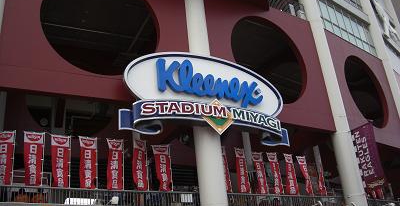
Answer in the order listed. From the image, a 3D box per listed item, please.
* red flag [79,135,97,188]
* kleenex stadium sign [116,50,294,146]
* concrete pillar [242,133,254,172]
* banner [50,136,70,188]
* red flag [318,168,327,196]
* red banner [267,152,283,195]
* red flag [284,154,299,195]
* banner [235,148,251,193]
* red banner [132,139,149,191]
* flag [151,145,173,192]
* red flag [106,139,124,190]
[{"bbox_3d":[-3.788,2.011,14.506,0.600,1.800,0.090,10,-30,-29],"label":"red flag"},{"bbox_3d":[0.312,-0.272,16.634,7.100,3.650,0.900,7,-29,-25],"label":"kleenex stadium sign"},{"bbox_3d":[3.185,4.906,25.823,0.420,6.700,0.420,8,-28,-27],"label":"concrete pillar"},{"bbox_3d":[-4.591,1.926,14.127,0.600,1.800,0.090,10,-30,-29],"label":"banner"},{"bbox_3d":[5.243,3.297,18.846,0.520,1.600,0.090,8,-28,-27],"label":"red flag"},{"bbox_3d":[3.117,2.917,17.798,0.600,1.800,0.090,8,-28,-27],"label":"red banner"},{"bbox_3d":[3.832,2.990,17.982,0.570,1.800,0.090,12,-31,-32],"label":"red flag"},{"bbox_3d":[1.666,2.684,17.005,0.570,1.800,0.090,12,-31,-32],"label":"banner"},{"bbox_3d":[-2.115,2.237,15.181,0.600,1.800,0.090,8,-28,-27],"label":"red banner"},{"bbox_3d":[-1.287,2.313,15.527,0.600,1.800,0.090,8,-28,-27],"label":"flag"},{"bbox_3d":[-2.939,2.119,14.896,0.600,1.800,0.090,10,-30,-29],"label":"red flag"}]

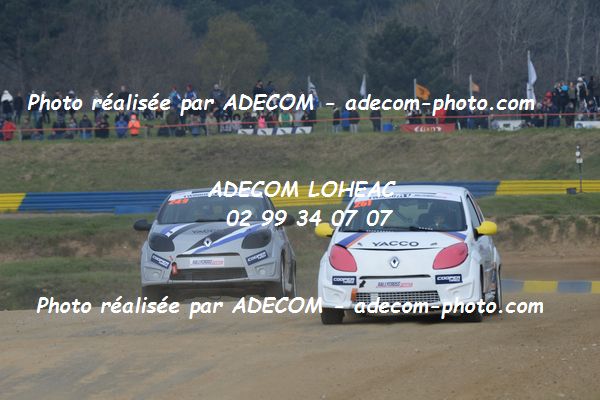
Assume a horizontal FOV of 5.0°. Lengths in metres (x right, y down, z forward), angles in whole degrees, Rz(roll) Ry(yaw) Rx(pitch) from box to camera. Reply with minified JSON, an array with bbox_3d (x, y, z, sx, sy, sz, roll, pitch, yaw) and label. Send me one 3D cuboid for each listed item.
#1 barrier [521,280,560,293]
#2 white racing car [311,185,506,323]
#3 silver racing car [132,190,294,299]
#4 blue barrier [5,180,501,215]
[{"bbox_3d":[6.512,2.364,185.000,0.980,0.380,0.400,-1,1,0],"label":"barrier"},{"bbox_3d":[1.149,0.561,71.700,1.760,1.450,3.600,-1,2,6],"label":"white racing car"},{"bbox_3d":[-0.967,0.567,81.600,1.760,1.450,3.600,-2,-4,3],"label":"silver racing car"},{"bbox_3d":[-2.117,-0.143,325.000,23.300,0.980,0.350,-1,1,-5],"label":"blue barrier"}]

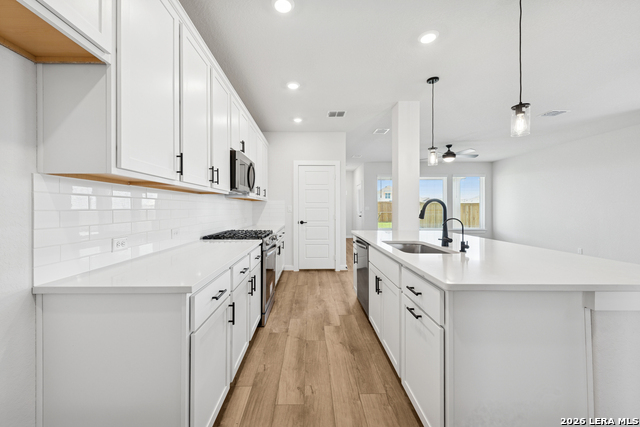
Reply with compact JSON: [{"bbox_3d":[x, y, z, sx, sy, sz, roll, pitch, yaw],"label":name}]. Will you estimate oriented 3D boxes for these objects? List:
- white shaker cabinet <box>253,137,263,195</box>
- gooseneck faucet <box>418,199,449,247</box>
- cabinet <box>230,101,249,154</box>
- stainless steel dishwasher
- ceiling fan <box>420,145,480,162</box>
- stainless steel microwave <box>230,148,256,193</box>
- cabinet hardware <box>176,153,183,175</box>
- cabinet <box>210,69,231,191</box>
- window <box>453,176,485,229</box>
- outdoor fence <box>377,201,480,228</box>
[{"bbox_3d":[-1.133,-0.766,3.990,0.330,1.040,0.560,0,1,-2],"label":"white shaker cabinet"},{"bbox_3d":[0.977,0.079,2.095,0.270,0.395,0.080,0,1,-2],"label":"gooseneck faucet"},{"bbox_3d":[-1.089,-0.961,2.935,0.330,0.600,0.760,0,1,-2],"label":"cabinet"},{"bbox_3d":[0.771,0.707,2.830,0.610,0.800,0.600,0,1,-2],"label":"stainless steel dishwasher"},{"bbox_3d":[3.043,-1.405,5.850,1.330,0.415,1.330,0,1,-2],"label":"ceiling fan"},{"bbox_3d":[-1.051,-0.446,2.935,0.410,0.415,0.757,0,1,-2],"label":"stainless steel microwave"},{"bbox_3d":[-0.857,-0.300,1.519,0.035,0.136,0.013,0,1,-2],"label":"cabinet hardware"},{"bbox_3d":[-1.062,-0.716,2.305,0.330,1.040,0.460,0,1,-2],"label":"cabinet"},{"bbox_3d":[4.969,-0.360,8.300,1.030,1.740,0.120,0,1,-2],"label":"window"},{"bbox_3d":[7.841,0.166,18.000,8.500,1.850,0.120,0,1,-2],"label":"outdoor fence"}]

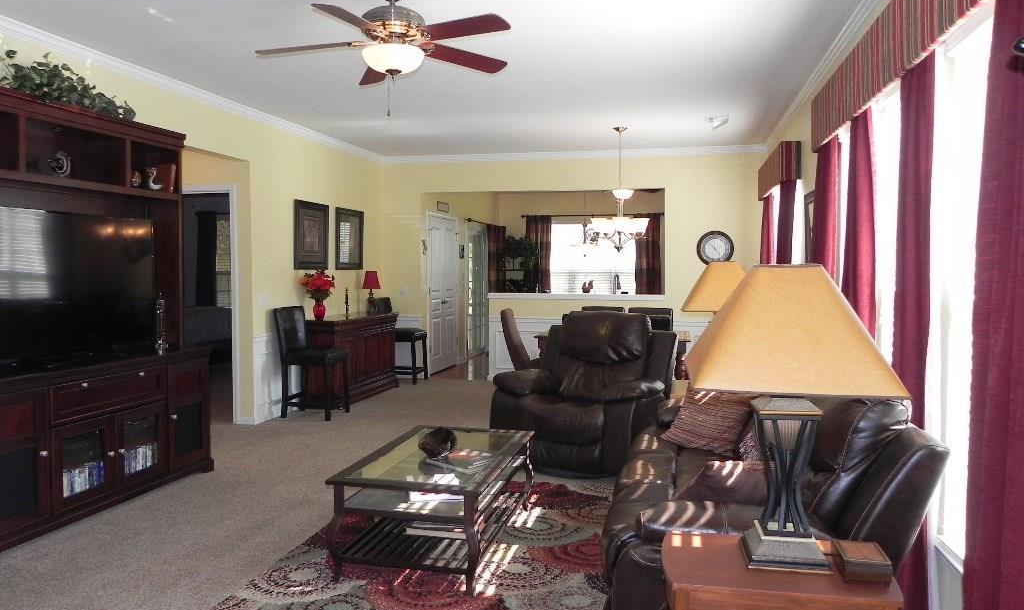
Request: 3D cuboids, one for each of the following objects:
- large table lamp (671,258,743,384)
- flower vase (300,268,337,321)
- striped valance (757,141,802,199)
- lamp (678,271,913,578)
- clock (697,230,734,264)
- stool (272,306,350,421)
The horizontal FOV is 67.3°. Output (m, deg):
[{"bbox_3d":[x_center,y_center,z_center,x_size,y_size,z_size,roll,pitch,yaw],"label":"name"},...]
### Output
[{"bbox_3d":[1.409,0.168,5.162,0.530,0.820,0.530,1,3,12],"label":"large table lamp"},{"bbox_3d":[-1.873,-0.101,7.484,0.330,0.500,0.350,1,3,12],"label":"flower vase"},{"bbox_3d":[2.460,-1.201,7.148,0.165,0.345,1.830,1,3,12],"label":"striped valance"},{"bbox_3d":[0.783,0.306,2.201,0.530,0.830,0.530,1,3,12],"label":"lamp"},{"bbox_3d":[2.338,-0.640,8.813,0.420,0.420,0.050,1,3,12],"label":"clock"},{"bbox_3d":[-1.839,0.529,7.148,0.580,1.000,0.460,1,3,12],"label":"stool"}]

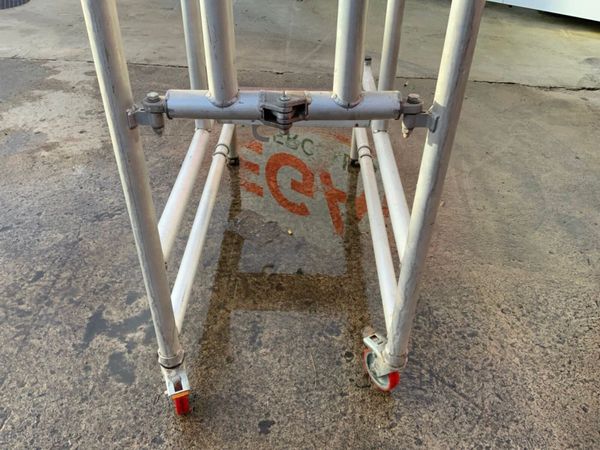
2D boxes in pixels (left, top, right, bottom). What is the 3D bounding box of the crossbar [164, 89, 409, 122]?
[{"bbox_3d":[-0.027,-0.217,0.911,0.425,0.052,0.052,0,37,-2],"label":"crossbar"}]

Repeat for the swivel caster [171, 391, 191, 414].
[{"bbox_3d":[-0.329,0.449,1.367,0.033,0.125,0.125,-11,39,-16],"label":"swivel caster"}]

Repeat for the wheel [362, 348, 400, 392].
[{"bbox_3d":[0.233,0.411,1.437,0.033,0.125,0.125,-19,42,-25],"label":"wheel"}]

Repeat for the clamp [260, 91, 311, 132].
[{"bbox_3d":[-0.026,-0.204,0.906,0.094,0.074,0.066,0,37,-2],"label":"clamp"}]

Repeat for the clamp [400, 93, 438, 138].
[{"bbox_3d":[0.218,-0.201,0.932,0.070,0.085,0.045,0,37,-2],"label":"clamp"}]

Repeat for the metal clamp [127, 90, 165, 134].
[{"bbox_3d":[-0.272,-0.201,0.914,0.070,0.085,0.045,0,37,-2],"label":"metal clamp"}]

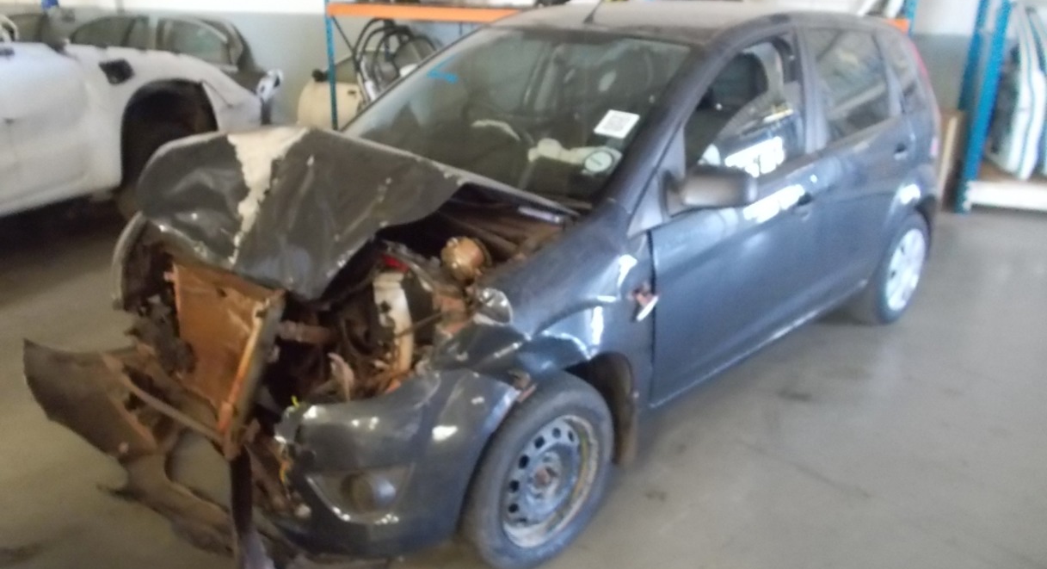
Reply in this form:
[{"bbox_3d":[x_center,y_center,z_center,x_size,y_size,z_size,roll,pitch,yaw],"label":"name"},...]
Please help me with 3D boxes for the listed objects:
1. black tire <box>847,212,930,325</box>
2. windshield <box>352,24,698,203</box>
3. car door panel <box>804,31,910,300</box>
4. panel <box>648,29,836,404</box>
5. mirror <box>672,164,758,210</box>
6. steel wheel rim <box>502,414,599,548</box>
[{"bbox_3d":[1.765,-0.097,3.802,0.575,0.575,0.178,-19,28,-41],"label":"black tire"},{"bbox_3d":[-0.053,-0.685,2.748,1.320,0.140,0.780,20,59,42],"label":"windshield"},{"bbox_3d":[1.309,-0.485,3.169,0.860,1.000,0.220,-19,28,-41],"label":"car door panel"},{"bbox_3d":[0.674,-0.266,2.584,1.120,1.020,0.220,-19,28,-41],"label":"panel"},{"bbox_3d":[0.538,-0.273,2.198,0.140,0.150,0.230,-19,28,-41],"label":"mirror"},{"bbox_3d":[0.045,0.509,2.147,0.120,0.390,0.390,19,27,41],"label":"steel wheel rim"}]

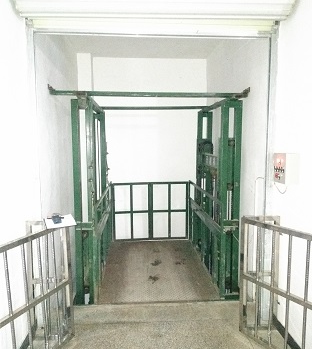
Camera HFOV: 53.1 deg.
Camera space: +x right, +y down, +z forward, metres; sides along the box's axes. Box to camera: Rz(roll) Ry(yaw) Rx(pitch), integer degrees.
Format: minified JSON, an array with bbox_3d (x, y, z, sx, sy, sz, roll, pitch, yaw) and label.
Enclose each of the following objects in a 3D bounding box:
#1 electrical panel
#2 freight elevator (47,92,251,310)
[{"bbox_3d":[1.010,-0.048,2.429,0.096,0.234,0.219,0,5,-3],"label":"electrical panel"},{"bbox_3d":[-0.092,0.163,4.196,1.864,2.136,2.136,0,5,-3],"label":"freight elevator"}]

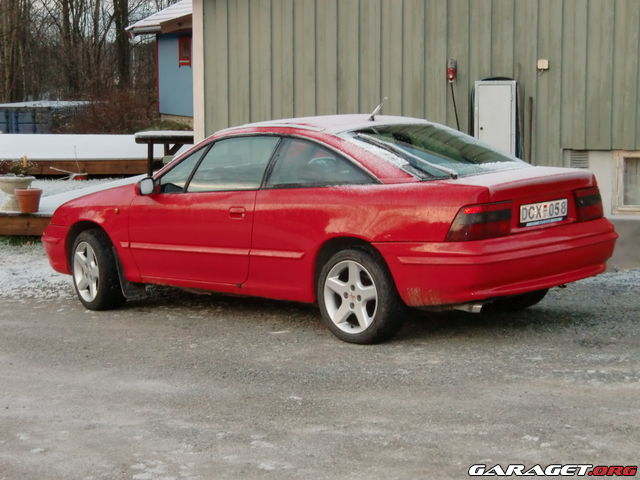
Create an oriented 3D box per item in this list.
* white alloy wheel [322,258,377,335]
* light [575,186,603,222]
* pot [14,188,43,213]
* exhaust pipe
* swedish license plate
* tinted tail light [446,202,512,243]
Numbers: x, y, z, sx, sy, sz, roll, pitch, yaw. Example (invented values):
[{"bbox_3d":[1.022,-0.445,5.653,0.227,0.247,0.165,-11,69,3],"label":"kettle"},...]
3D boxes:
[{"bbox_3d":[0.245,0.336,8.485,0.440,0.440,0.180,3,8,43],"label":"white alloy wheel"},{"bbox_3d":[1.685,-0.223,8.806,0.155,0.195,0.445,3,8,43],"label":"light"},{"bbox_3d":[-3.050,-0.412,14.750,0.290,0.245,0.290,-2,7,-11],"label":"pot"},{"bbox_3d":[0.861,0.390,8.061,0.200,0.055,0.058,3,8,43],"label":"exhaust pipe"},{"bbox_3d":[1.338,-0.169,8.363,0.015,0.113,0.487,2,7,44],"label":"swedish license plate"},{"bbox_3d":[0.911,-0.113,7.996,0.155,0.195,0.445,3,8,43],"label":"tinted tail light"}]

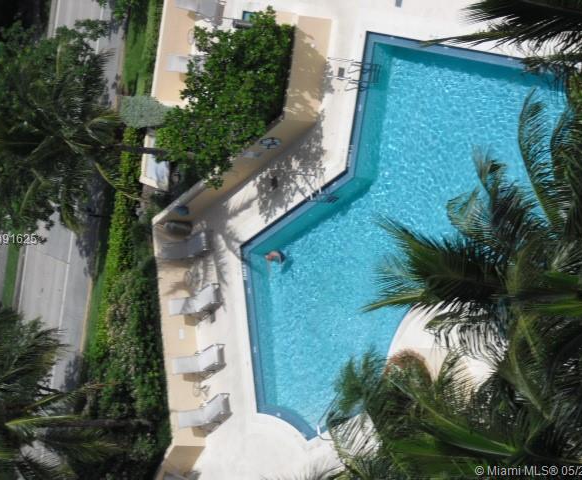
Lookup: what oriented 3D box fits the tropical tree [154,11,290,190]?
[{"bbox_3d":[-2.176,-4.275,60.971,4.056,2.924,5.188,25,109,61],"label":"tropical tree"}]

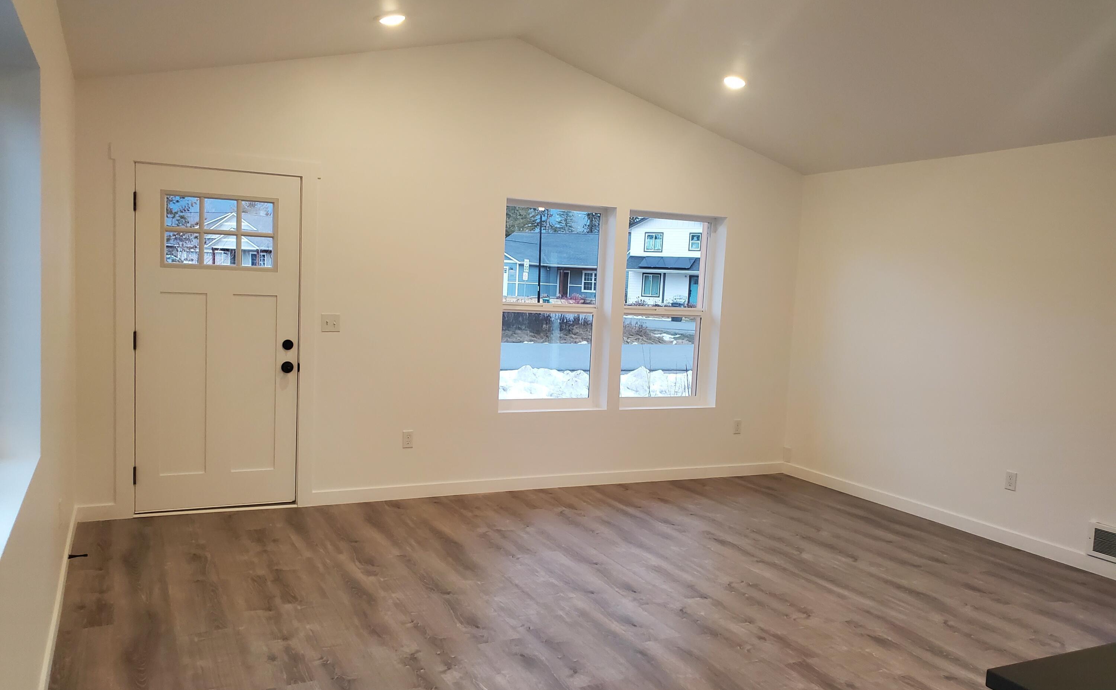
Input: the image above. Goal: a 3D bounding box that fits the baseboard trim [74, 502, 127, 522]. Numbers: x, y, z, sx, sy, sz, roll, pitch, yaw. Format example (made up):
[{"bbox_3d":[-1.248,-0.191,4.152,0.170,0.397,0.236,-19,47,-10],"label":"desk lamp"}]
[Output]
[{"bbox_3d":[-2.631,0.966,4.815,0.235,0.092,0.017,1,5,-27],"label":"baseboard trim"}]

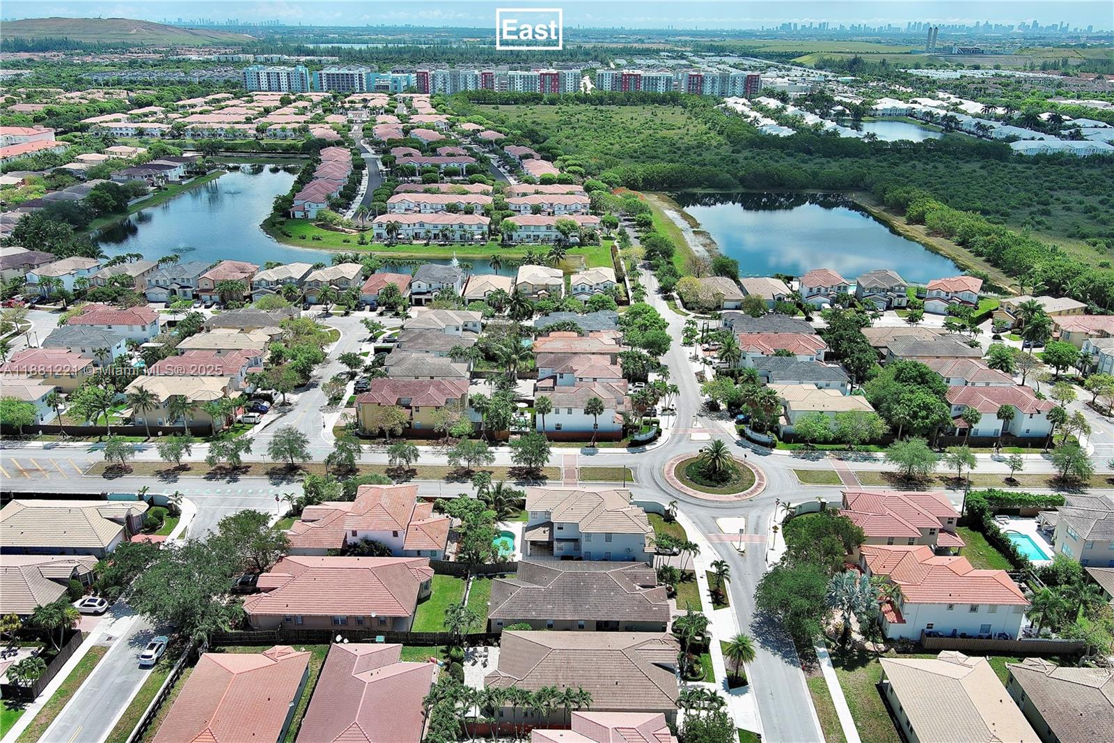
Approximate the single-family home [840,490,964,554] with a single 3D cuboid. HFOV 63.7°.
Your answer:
[{"bbox_3d":[51.717,23.173,135.739,18.190,7.890,13.310,1,21,0],"label":"single-family home"}]

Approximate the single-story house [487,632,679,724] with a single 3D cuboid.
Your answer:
[{"bbox_3d":[3.296,35.742,108.033,23.200,5.500,13.800,0,21,0],"label":"single-story house"}]

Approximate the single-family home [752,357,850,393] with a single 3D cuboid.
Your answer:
[{"bbox_3d":[52.037,1.351,192.292,17.940,7.890,14.160,1,21,0],"label":"single-family home"}]

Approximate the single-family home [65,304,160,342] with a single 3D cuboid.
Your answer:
[{"bbox_3d":[-105.050,-11.480,214.850,18.930,7.850,12.890,0,21,0],"label":"single-family home"}]

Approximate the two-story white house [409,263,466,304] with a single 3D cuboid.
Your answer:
[{"bbox_3d":[-35.110,-26.290,263.740,12.920,7.870,22.210,1,21,0],"label":"two-story white house"}]

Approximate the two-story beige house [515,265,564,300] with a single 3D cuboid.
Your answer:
[{"bbox_3d":[-4.776,-26.410,265.651,13.400,7.700,21.000,1,21,1],"label":"two-story beige house"}]

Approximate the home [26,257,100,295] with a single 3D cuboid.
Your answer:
[{"bbox_3d":[-140.070,-27.600,255.690,10.780,7.960,17.520,8,22,18],"label":"home"}]

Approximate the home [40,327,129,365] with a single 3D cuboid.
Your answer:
[{"bbox_3d":[-105.500,-5.840,200.410,18.630,7.750,12.590,0,21,0],"label":"home"}]

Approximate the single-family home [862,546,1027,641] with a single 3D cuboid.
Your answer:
[{"bbox_3d":[51.172,28.874,120.953,19.180,7.890,13.680,1,21,0],"label":"single-family home"}]

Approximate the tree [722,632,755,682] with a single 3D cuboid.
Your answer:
[{"bbox_3d":[22.240,34.720,109.350,3.900,6.300,3.900,1,21,0],"label":"tree"}]

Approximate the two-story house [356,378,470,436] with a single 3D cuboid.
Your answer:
[{"bbox_3d":[-28.351,5.937,181.420,22.000,7.700,14.400,0,21,0],"label":"two-story house"}]

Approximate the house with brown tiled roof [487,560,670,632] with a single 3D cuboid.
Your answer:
[{"bbox_3d":[2.773,29.504,121.639,23.400,5.500,13.400,1,21,1],"label":"house with brown tiled roof"}]

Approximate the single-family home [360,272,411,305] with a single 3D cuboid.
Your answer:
[{"bbox_3d":[-48.050,-24.240,252.610,12.190,5.240,19.940,0,21,0],"label":"single-family home"}]

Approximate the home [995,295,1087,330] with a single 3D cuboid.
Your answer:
[{"bbox_3d":[130.900,-16.550,242.930,21.000,7.870,13.430,-9,23,-24],"label":"home"}]

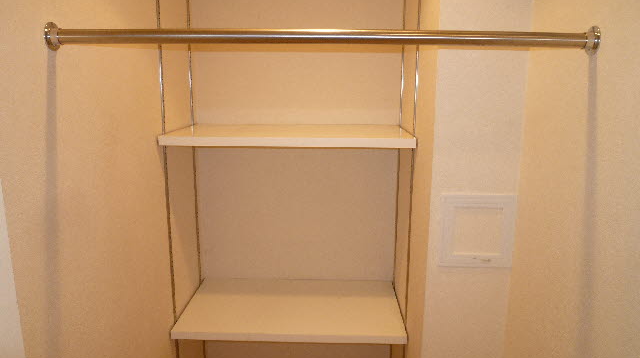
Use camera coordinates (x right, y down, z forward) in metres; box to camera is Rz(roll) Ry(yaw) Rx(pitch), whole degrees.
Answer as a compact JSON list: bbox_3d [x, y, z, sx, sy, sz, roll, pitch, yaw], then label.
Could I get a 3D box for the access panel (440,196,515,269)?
[{"bbox_3d":[0.404,0.137,1.178,0.186,0.191,0.015,1,11,2],"label":"access panel"}]

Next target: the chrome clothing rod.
[{"bbox_3d":[-0.003,-0.248,0.821,0.982,0.051,0.051,1,11,2],"label":"chrome clothing rod"}]

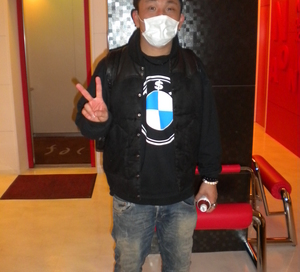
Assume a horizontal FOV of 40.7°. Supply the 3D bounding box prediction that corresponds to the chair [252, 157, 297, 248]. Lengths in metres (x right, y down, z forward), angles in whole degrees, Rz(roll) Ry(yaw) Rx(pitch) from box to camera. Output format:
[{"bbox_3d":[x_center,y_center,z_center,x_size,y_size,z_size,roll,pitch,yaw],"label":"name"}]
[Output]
[{"bbox_3d":[0.858,0.381,3.250,0.366,0.648,0.871,-1,13,-2],"label":"chair"}]

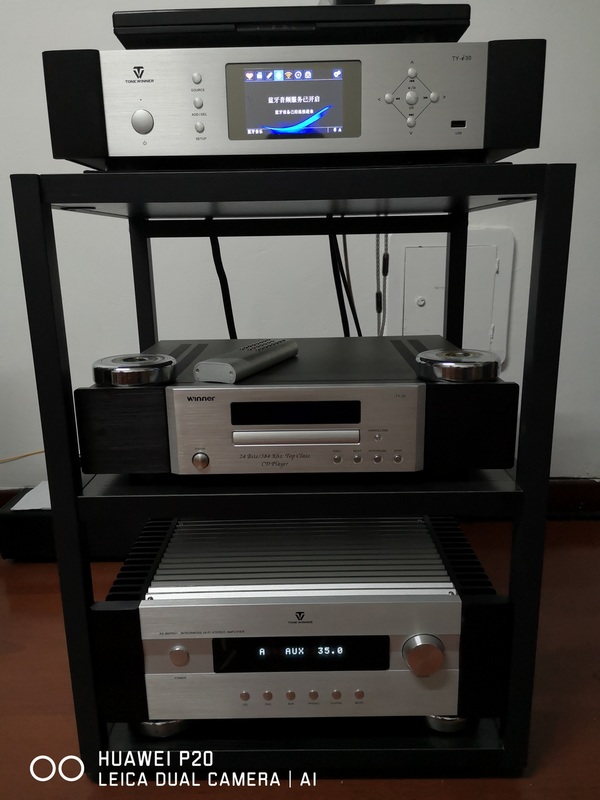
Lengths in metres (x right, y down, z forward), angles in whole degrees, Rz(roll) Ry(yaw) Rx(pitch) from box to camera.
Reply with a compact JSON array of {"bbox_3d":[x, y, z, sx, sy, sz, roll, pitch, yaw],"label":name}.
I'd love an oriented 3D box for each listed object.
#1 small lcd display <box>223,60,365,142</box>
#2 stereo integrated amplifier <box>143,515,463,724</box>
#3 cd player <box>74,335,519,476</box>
[{"bbox_3d":[-0.005,-0.261,0.546,0.115,0.061,0.015,-1,14,1],"label":"small lcd display"},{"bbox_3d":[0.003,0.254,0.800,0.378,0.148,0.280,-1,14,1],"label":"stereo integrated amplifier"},{"bbox_3d":[-0.002,-0.006,0.767,0.430,0.096,0.323,-1,14,1],"label":"cd player"}]

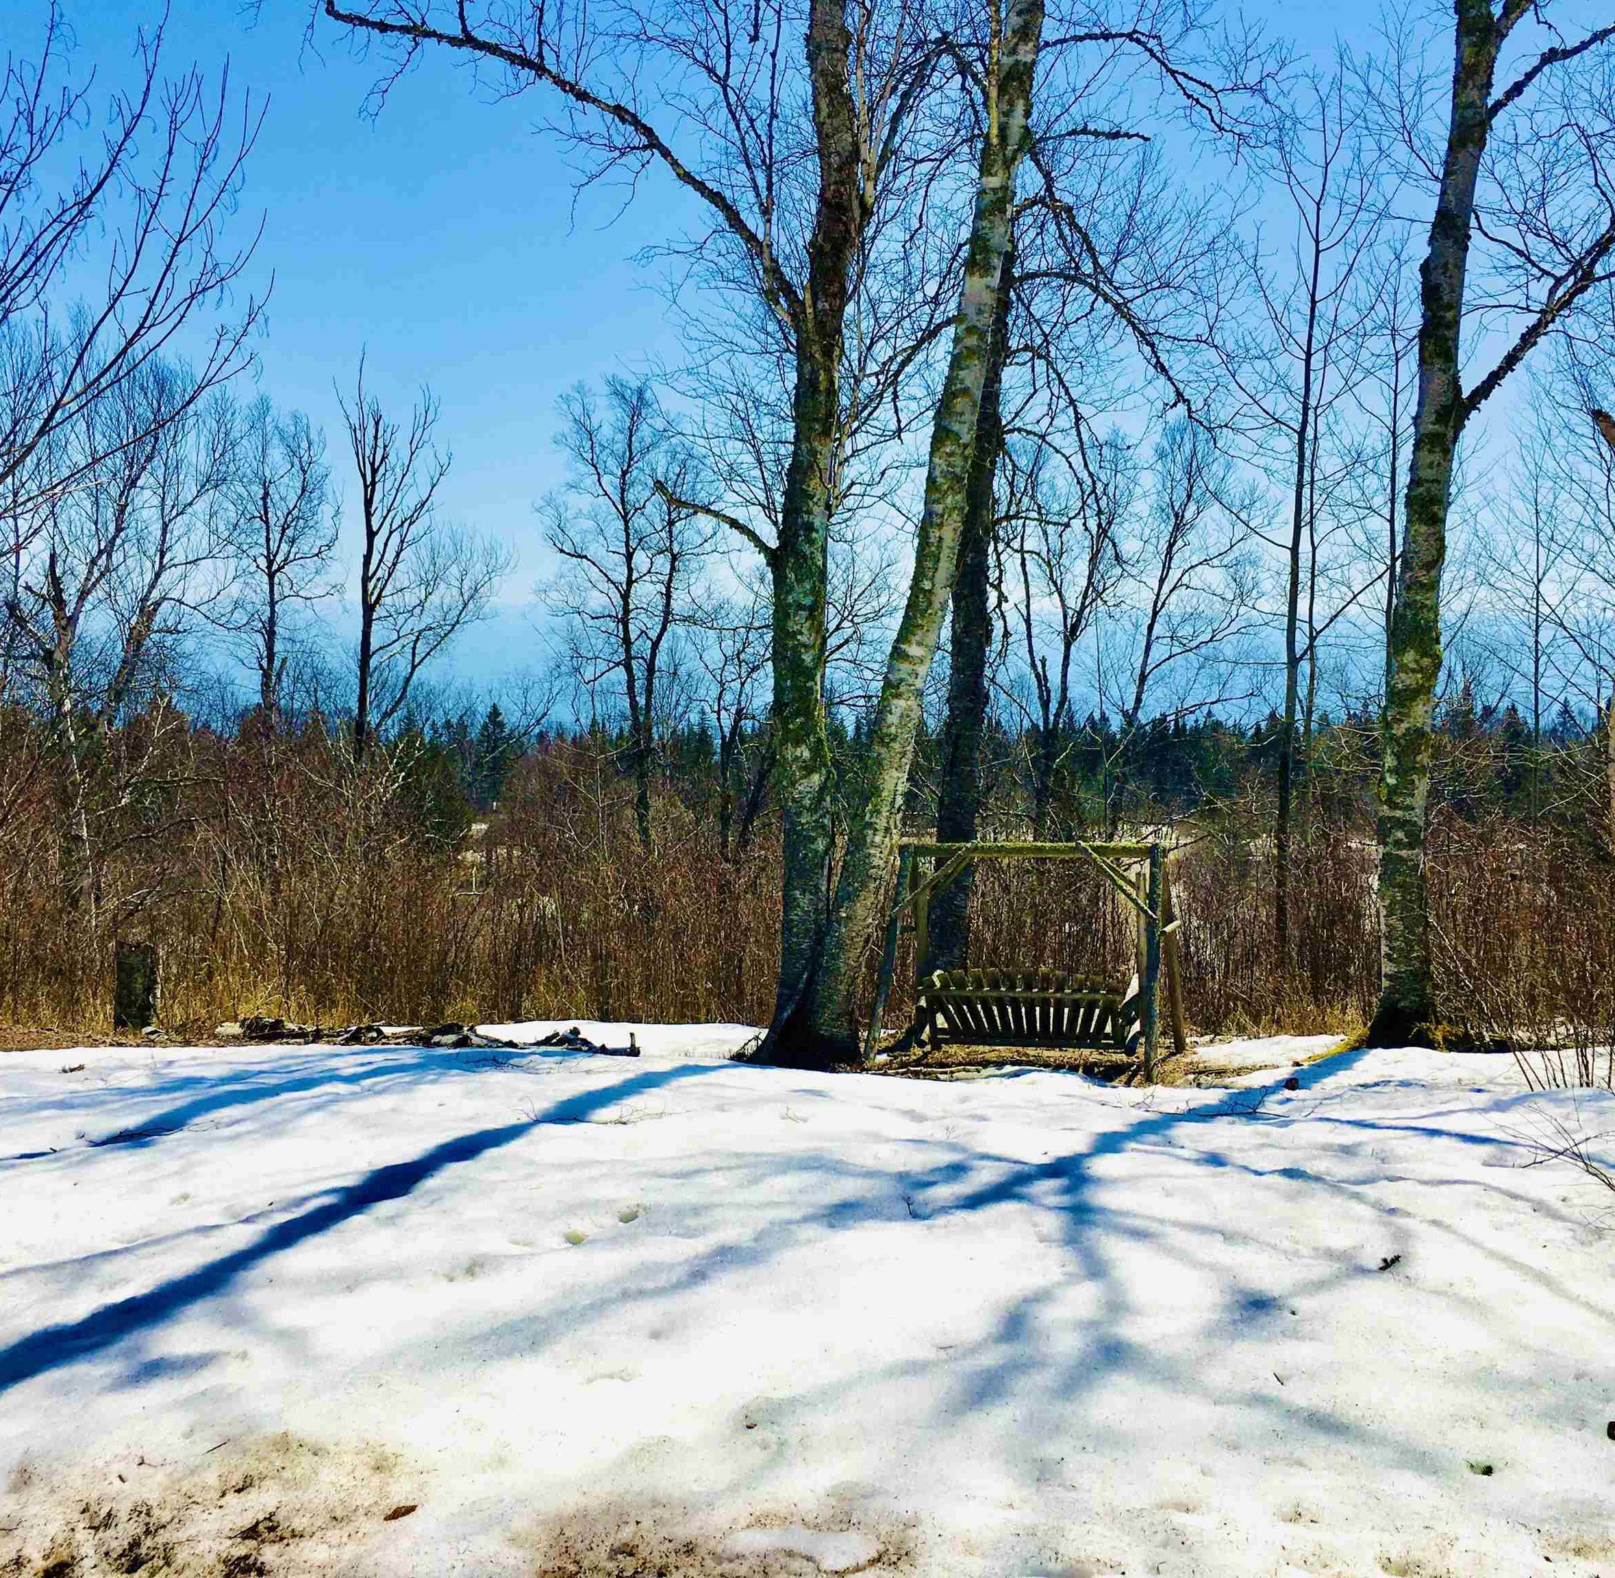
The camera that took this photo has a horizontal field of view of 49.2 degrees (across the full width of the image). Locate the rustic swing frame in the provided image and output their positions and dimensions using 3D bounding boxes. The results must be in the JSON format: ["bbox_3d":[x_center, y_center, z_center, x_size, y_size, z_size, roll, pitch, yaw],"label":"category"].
[{"bbox_3d":[1.719,1.251,13.806,2.350,1.660,1.180,2,6,21],"label":"rustic swing frame"}]

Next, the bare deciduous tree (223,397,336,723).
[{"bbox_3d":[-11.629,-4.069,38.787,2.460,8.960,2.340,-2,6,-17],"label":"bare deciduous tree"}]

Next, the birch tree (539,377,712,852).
[{"bbox_3d":[-3.606,-3.361,34.839,3.410,9.380,3.240,-1,6,-6],"label":"birch tree"}]

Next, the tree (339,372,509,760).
[{"bbox_3d":[-7.578,-3.751,34.799,3.310,9.100,3.140,-1,6,-12],"label":"tree"}]

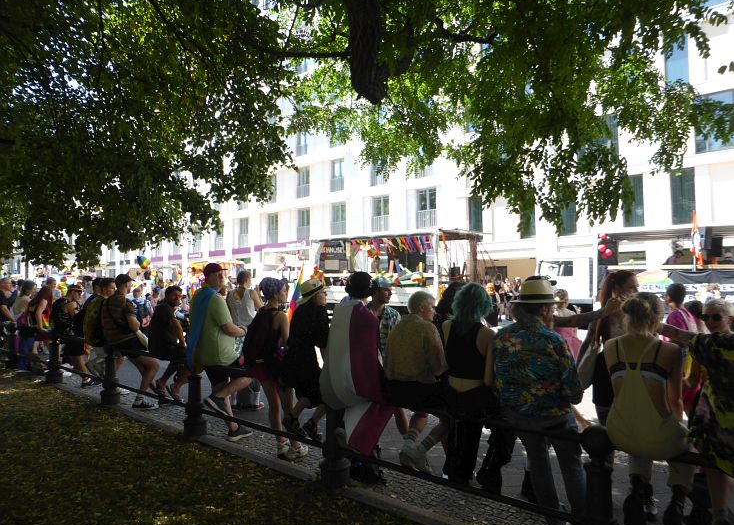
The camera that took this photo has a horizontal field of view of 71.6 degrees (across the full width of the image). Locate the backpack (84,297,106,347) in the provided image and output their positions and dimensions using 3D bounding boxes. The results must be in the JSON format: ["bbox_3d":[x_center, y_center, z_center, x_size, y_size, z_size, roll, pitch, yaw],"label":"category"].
[{"bbox_3d":[-3.360,0.743,6.300,0.320,0.550,0.250,-3,-4,45],"label":"backpack"}]

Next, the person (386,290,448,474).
[{"bbox_3d":[0.359,0.844,3.550,0.460,1.400,0.620,-2,-4,33],"label":"person"}]

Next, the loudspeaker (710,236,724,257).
[{"bbox_3d":[12.512,-0.536,18.200,0.420,0.720,0.400,-2,-4,38],"label":"loudspeaker"}]

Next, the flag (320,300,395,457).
[{"bbox_3d":[-0.079,0.854,3.812,0.480,1.160,0.320,-2,-4,34],"label":"flag"}]

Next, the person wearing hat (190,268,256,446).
[{"bbox_3d":[-1.362,0.849,4.800,0.520,1.640,0.620,-3,-4,45],"label":"person wearing hat"}]

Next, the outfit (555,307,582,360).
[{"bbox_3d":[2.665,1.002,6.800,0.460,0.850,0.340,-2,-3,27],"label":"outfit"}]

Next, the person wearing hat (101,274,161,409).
[{"bbox_3d":[-3.127,1.031,6.737,0.760,1.700,0.480,3,-4,-43],"label":"person wearing hat"}]

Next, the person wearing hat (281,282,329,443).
[{"bbox_3d":[-0.500,0.806,4.439,0.560,1.340,0.450,3,-4,-44],"label":"person wearing hat"}]

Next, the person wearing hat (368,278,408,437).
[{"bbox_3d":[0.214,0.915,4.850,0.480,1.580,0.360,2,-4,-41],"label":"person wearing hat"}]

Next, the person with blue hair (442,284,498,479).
[{"bbox_3d":[0.682,0.856,3.425,0.430,1.440,0.500,-2,-4,34],"label":"person with blue hair"}]

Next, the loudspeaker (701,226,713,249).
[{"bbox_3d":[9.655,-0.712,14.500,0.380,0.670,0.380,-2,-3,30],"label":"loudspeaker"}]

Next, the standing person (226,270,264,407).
[{"bbox_3d":[-1.571,1.015,6.651,0.460,1.760,0.400,-1,-3,15],"label":"standing person"}]

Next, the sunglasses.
[{"bbox_3d":[2.142,0.337,3.120,0.140,0.050,0.145,1,-3,-25],"label":"sunglasses"}]

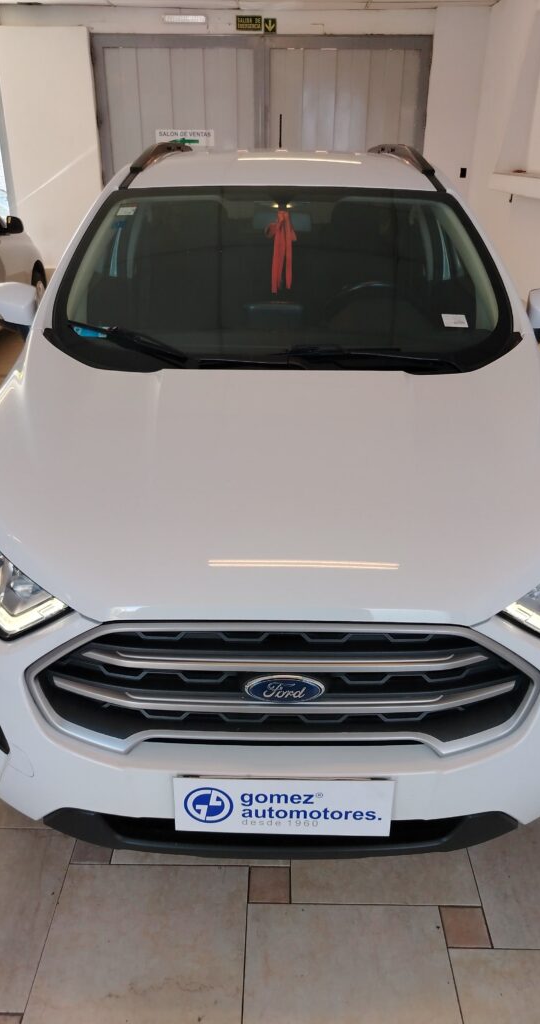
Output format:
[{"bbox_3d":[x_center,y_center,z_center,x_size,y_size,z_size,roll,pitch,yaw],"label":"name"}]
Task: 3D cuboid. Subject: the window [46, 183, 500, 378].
[{"bbox_3d":[0.042,-0.778,2.338,1.420,0.110,0.877,0,56,0],"label":"window"}]

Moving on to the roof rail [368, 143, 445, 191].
[{"bbox_3d":[0.603,-1.625,3.318,0.085,0.160,1.760,-1,26,-2],"label":"roof rail"}]

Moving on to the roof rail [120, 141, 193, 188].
[{"bbox_3d":[-0.491,-1.633,3.326,0.085,0.160,1.760,1,26,2],"label":"roof rail"}]

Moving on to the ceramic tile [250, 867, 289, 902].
[{"bbox_3d":[0.000,0.908,1.725,0.100,0.010,0.100,0,26,1],"label":"ceramic tile"}]

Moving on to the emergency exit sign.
[{"bbox_3d":[-0.223,-5.308,7.717,0.279,0.139,0.012,0,26,0],"label":"emergency exit sign"}]

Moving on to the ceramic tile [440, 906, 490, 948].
[{"bbox_3d":[0.449,0.955,1.629,0.100,0.010,0.100,0,26,1],"label":"ceramic tile"}]

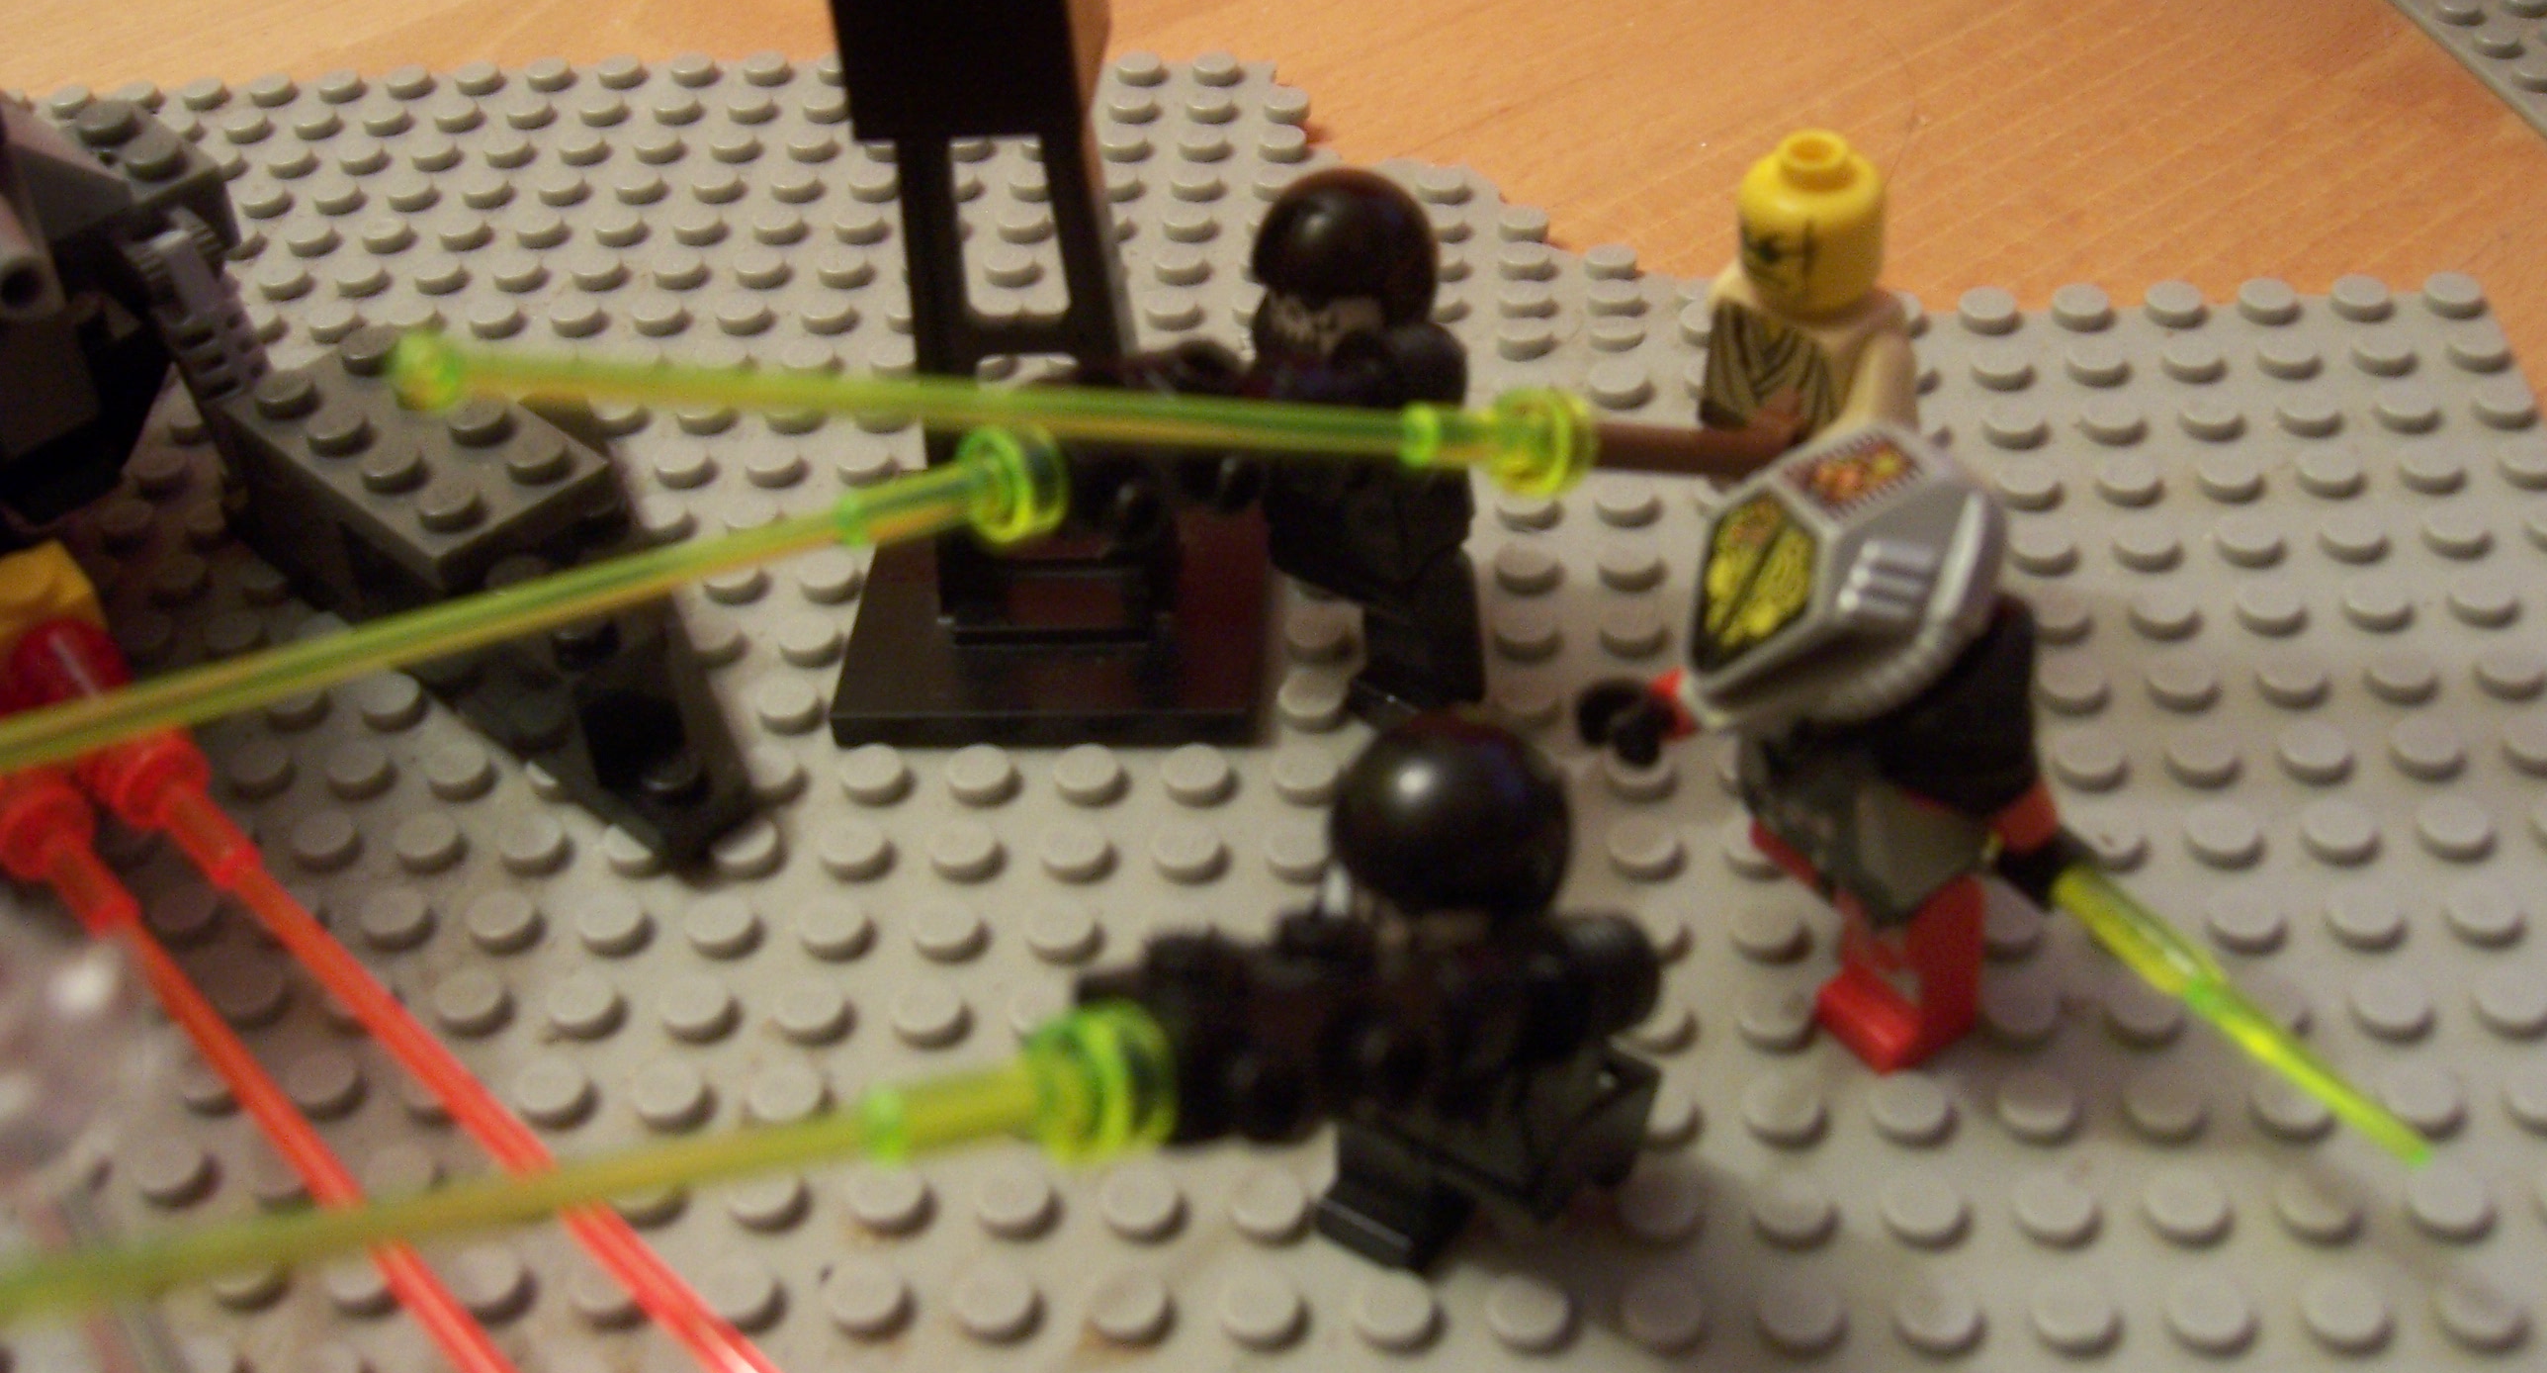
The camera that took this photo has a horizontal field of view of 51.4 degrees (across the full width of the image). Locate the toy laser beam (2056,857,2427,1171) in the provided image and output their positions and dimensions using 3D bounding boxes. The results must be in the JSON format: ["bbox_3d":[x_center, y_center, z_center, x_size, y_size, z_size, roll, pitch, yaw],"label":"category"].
[{"bbox_3d":[0.056,0.019,0.158,0.003,0.003,0.031,-29,48,-24],"label":"toy laser beam"}]

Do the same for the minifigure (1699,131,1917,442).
[{"bbox_3d":[0.037,-0.022,0.194,0.016,0.040,0.022,-22,43,-18],"label":"minifigure"}]

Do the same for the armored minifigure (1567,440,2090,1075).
[{"bbox_3d":[0.036,0.002,0.166,0.018,0.042,0.030,-31,47,-27],"label":"armored minifigure"}]

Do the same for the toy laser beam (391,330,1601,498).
[{"bbox_3d":[-0.014,-0.018,0.170,0.082,0.007,0.007,1,36,-27],"label":"toy laser beam"}]

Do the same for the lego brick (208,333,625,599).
[{"bbox_3d":[-0.067,-0.019,0.205,0.032,0.005,0.016,30,52,34],"label":"lego brick"}]

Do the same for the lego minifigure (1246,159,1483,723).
[{"bbox_3d":[0.008,-0.018,0.192,0.017,0.042,0.021,-35,49,-30],"label":"lego minifigure"}]

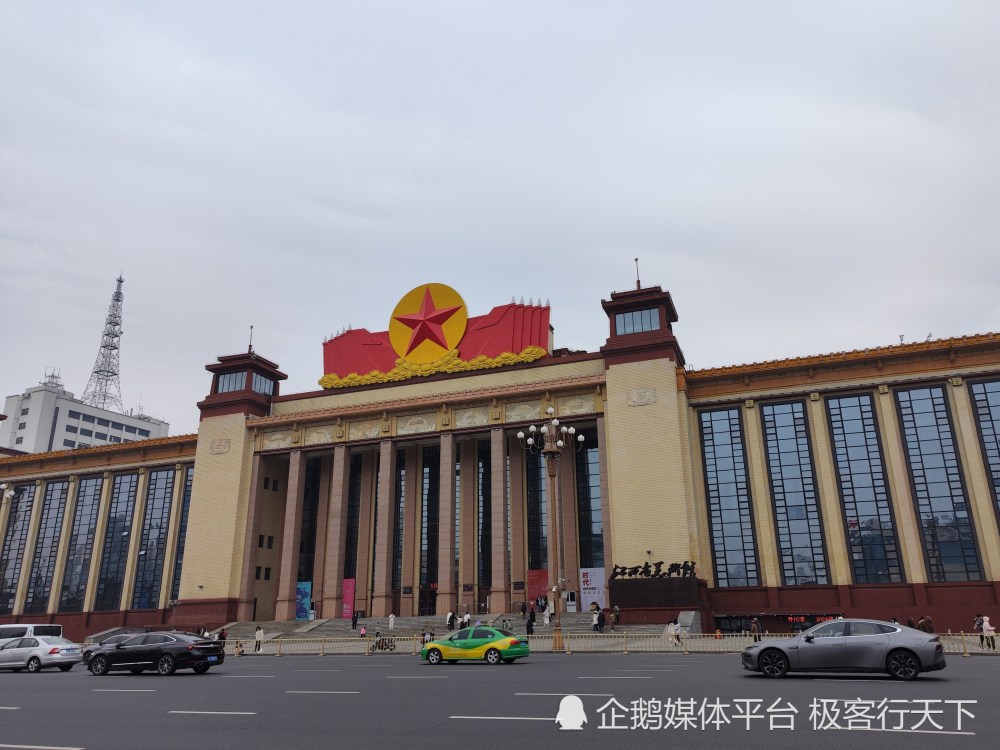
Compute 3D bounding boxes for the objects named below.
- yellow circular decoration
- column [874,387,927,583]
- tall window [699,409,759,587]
[{"bbox_3d":[-8.502,-6.064,82.440,10.000,10.000,1.000,-7,-20,18],"label":"yellow circular decoration"},{"bbox_3d":[35.990,9.634,62.548,1.900,17.532,1.000,-7,-20,18],"label":"column"},{"bbox_3d":[22.443,11.739,68.247,4.132,17.340,0.300,-8,-20,19],"label":"tall window"}]

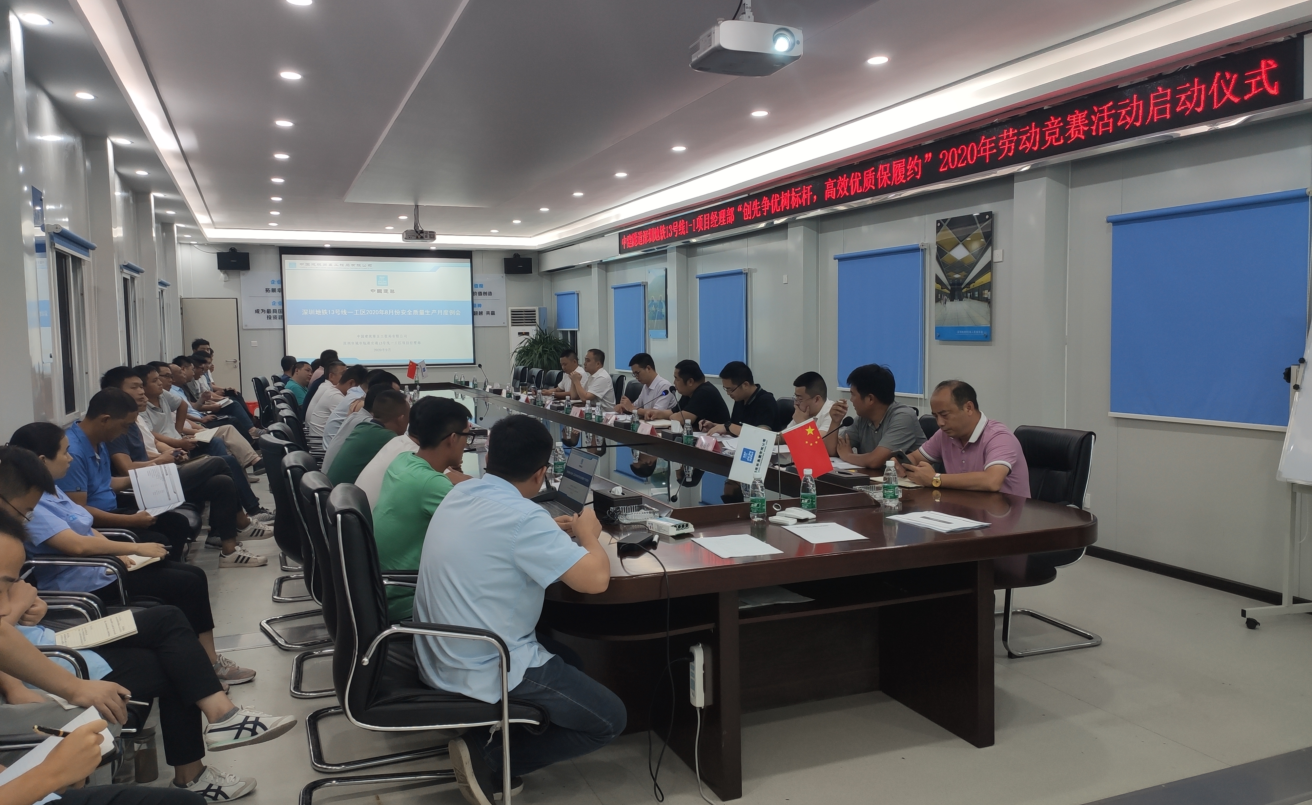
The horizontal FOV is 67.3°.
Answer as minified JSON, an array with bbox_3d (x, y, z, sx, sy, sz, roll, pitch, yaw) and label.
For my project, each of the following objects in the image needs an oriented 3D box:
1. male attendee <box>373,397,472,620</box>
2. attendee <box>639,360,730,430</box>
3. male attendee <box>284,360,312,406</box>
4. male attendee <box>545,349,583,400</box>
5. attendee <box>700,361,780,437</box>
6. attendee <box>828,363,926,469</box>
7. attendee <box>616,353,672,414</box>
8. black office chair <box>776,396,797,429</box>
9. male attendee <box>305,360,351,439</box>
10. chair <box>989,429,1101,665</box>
[{"bbox_3d":[-0.739,0.594,3.815,0.720,1.250,0.520,-3,5,-27],"label":"male attendee"},{"bbox_3d":[0.256,0.292,7.619,0.760,1.250,0.560,-2,4,-22],"label":"attendee"},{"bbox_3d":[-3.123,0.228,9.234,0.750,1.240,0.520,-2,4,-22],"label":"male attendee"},{"bbox_3d":[-0.975,0.079,10.573,0.700,1.280,0.520,-2,4,-17],"label":"male attendee"},{"bbox_3d":[0.563,0.346,6.800,0.760,1.250,0.540,-2,4,-22],"label":"attendee"},{"bbox_3d":[1.145,0.433,5.321,0.780,1.270,0.560,-2,4,-22],"label":"attendee"},{"bbox_3d":[-0.111,0.216,8.500,0.700,1.290,0.540,-2,4,-17],"label":"attendee"},{"bbox_3d":[0.694,0.472,6.968,0.630,0.970,0.570,-2,4,-22],"label":"black office chair"},{"bbox_3d":[-2.868,0.235,9.122,0.740,1.240,0.520,-3,5,-22],"label":"male attendee"},{"bbox_3d":[1.665,0.621,4.682,0.630,0.970,0.570,-2,4,-22],"label":"chair"}]

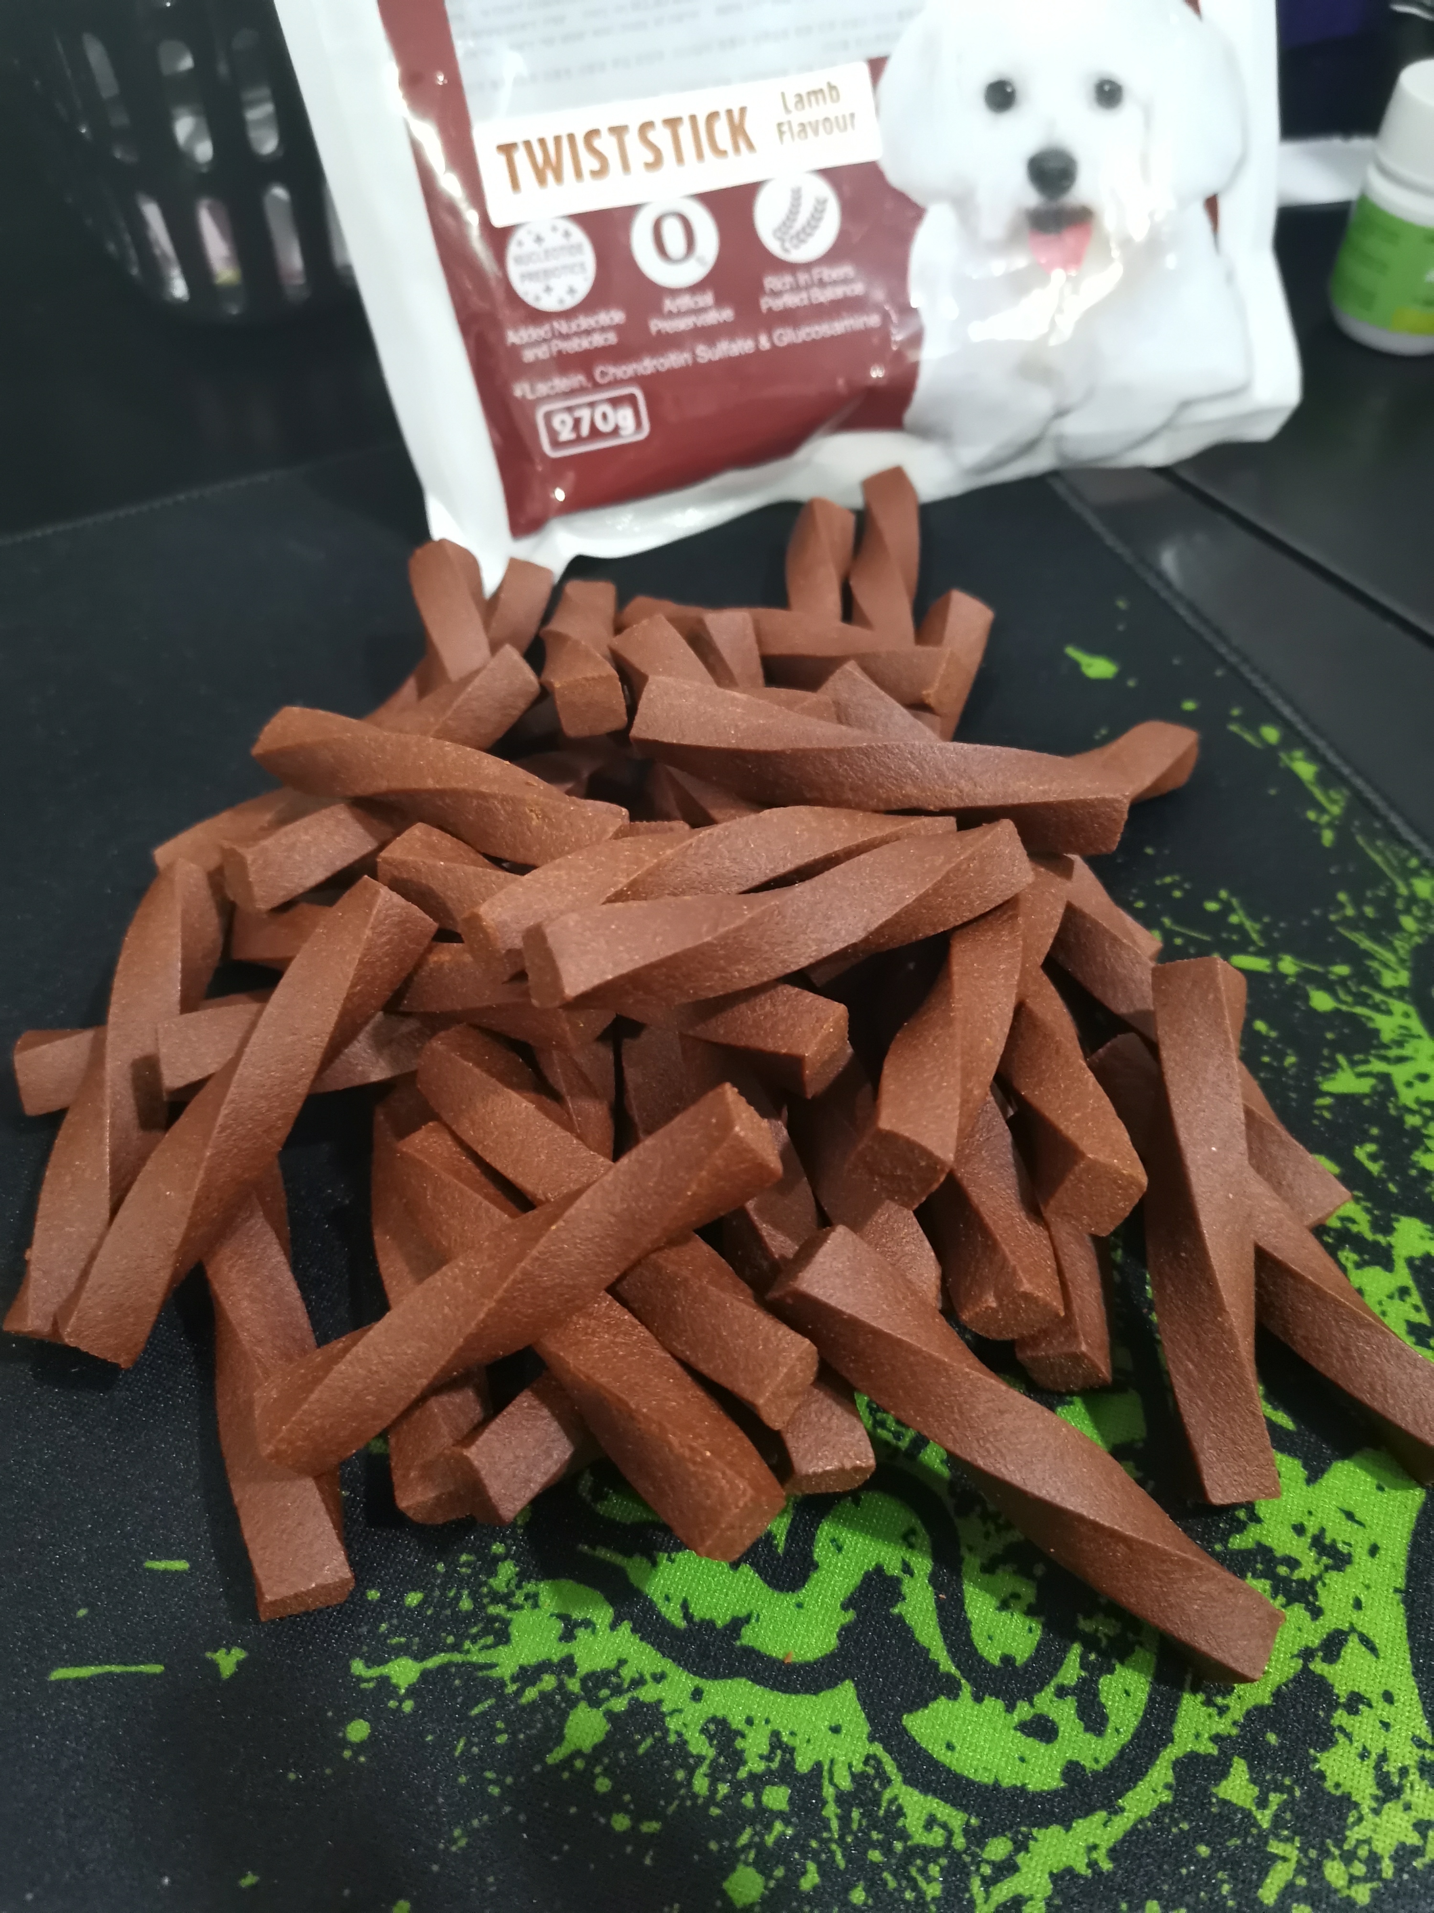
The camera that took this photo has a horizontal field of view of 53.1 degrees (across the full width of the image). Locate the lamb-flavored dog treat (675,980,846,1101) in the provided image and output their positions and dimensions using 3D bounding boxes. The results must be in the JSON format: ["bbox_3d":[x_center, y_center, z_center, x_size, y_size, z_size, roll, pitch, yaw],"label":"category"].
[{"bbox_3d":[-0.016,0.008,0.195,0.062,0.013,0.013,9,51,10],"label":"lamb-flavored dog treat"}]

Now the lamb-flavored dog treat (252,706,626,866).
[{"bbox_3d":[-0.048,-0.028,0.240,0.071,0.013,0.013,16,54,26],"label":"lamb-flavored dog treat"}]

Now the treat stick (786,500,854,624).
[{"bbox_3d":[0.019,-0.061,0.273,0.012,0.012,0.071,3,53,2],"label":"treat stick"}]

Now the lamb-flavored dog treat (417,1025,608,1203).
[{"bbox_3d":[-0.016,0.035,0.201,0.013,0.013,0.071,-38,61,-25],"label":"lamb-flavored dog treat"}]

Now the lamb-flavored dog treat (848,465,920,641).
[{"bbox_3d":[0.033,-0.070,0.269,0.013,0.013,0.062,0,55,2],"label":"lamb-flavored dog treat"}]

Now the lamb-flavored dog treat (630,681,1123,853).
[{"bbox_3d":[0.026,-0.030,0.230,0.076,0.013,0.013,10,54,1],"label":"lamb-flavored dog treat"}]

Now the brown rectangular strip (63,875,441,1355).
[{"bbox_3d":[-0.064,0.021,0.201,0.012,0.012,0.071,23,69,17],"label":"brown rectangular strip"}]

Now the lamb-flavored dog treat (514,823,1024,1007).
[{"bbox_3d":[0.009,-0.007,0.191,0.064,0.013,0.013,-13,50,-8],"label":"lamb-flavored dog treat"}]

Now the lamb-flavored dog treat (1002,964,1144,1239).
[{"bbox_3d":[0.050,0.010,0.220,0.013,0.013,0.075,0,36,-1],"label":"lamb-flavored dog treat"}]

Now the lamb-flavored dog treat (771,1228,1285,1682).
[{"bbox_3d":[0.038,0.062,0.180,0.074,0.013,0.013,40,60,2],"label":"lamb-flavored dog treat"}]

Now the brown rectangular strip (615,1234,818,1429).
[{"bbox_3d":[-0.015,0.032,0.181,0.065,0.013,0.013,38,61,26],"label":"brown rectangular strip"}]

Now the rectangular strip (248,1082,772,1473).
[{"bbox_3d":[-0.022,0.038,0.169,0.065,0.013,0.013,-33,55,-8],"label":"rectangular strip"}]

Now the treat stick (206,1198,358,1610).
[{"bbox_3d":[-0.057,0.049,0.182,0.013,0.013,0.064,-16,51,-11],"label":"treat stick"}]

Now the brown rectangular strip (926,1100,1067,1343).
[{"bbox_3d":[0.039,0.021,0.219,0.013,0.013,0.075,-1,46,-1],"label":"brown rectangular strip"}]

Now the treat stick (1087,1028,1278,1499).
[{"bbox_3d":[0.068,0.034,0.193,0.012,0.012,0.071,3,64,3],"label":"treat stick"}]

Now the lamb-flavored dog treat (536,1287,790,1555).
[{"bbox_3d":[-0.020,0.048,0.190,0.012,0.012,0.071,-35,61,-23],"label":"lamb-flavored dog treat"}]

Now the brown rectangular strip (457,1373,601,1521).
[{"bbox_3d":[-0.006,0.044,0.183,0.013,0.013,0.062,35,62,28],"label":"brown rectangular strip"}]

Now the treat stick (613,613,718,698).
[{"bbox_3d":[0.005,-0.030,0.238,0.012,0.012,0.071,-28,65,-19],"label":"treat stick"}]

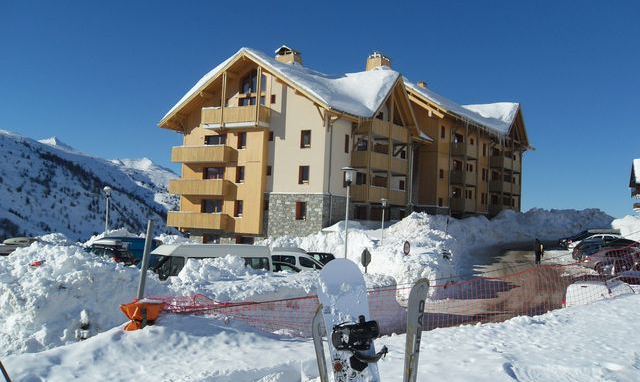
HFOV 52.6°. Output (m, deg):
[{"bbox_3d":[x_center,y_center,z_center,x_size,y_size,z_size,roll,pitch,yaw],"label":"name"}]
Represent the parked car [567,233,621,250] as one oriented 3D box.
[{"bbox_3d":[19.636,3.774,45.300,4.400,1.450,1.770,2,-3,13],"label":"parked car"}]

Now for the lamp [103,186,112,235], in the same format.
[{"bbox_3d":[-15.763,2.095,48.000,0.550,4.900,0.550,3,-3,0],"label":"lamp"}]

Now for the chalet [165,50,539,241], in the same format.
[{"bbox_3d":[6.100,-3.062,68.076,20.500,18.000,42.500,1,-3,34],"label":"chalet"}]

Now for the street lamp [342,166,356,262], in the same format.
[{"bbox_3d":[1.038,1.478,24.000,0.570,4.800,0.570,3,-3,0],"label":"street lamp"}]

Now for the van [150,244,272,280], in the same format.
[{"bbox_3d":[-4.944,3.388,27.000,5.600,2.420,2.000,4,-3,-32],"label":"van"}]

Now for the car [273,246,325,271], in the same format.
[{"bbox_3d":[-1.475,3.956,33.500,4.600,1.950,1.870,4,-3,-30],"label":"car"}]

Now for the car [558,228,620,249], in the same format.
[{"bbox_3d":[20.139,3.674,48.000,4.400,1.680,1.800,2,-3,13],"label":"car"}]

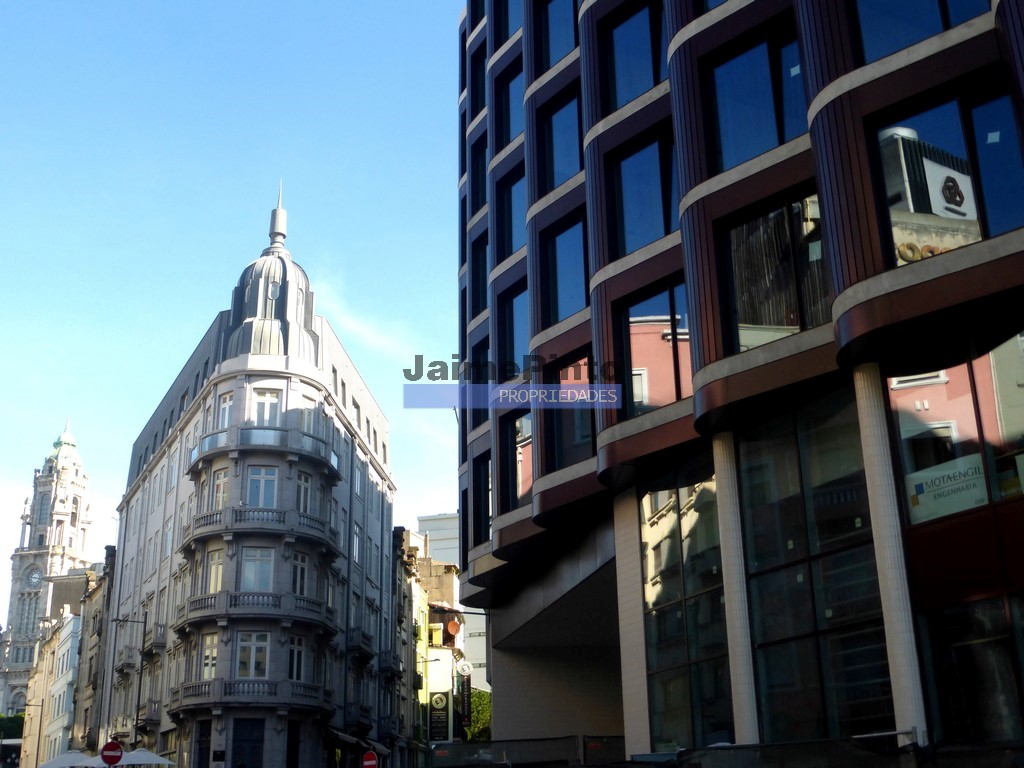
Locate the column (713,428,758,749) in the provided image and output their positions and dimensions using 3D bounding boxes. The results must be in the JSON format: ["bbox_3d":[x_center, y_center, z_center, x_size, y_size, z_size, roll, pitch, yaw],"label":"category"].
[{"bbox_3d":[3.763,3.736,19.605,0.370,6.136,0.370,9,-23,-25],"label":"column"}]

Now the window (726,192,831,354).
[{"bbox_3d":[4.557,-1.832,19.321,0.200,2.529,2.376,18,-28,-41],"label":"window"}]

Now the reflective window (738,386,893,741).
[{"bbox_3d":[4.796,3.236,18.374,0.200,5.897,2.960,9,-23,-25],"label":"reflective window"}]

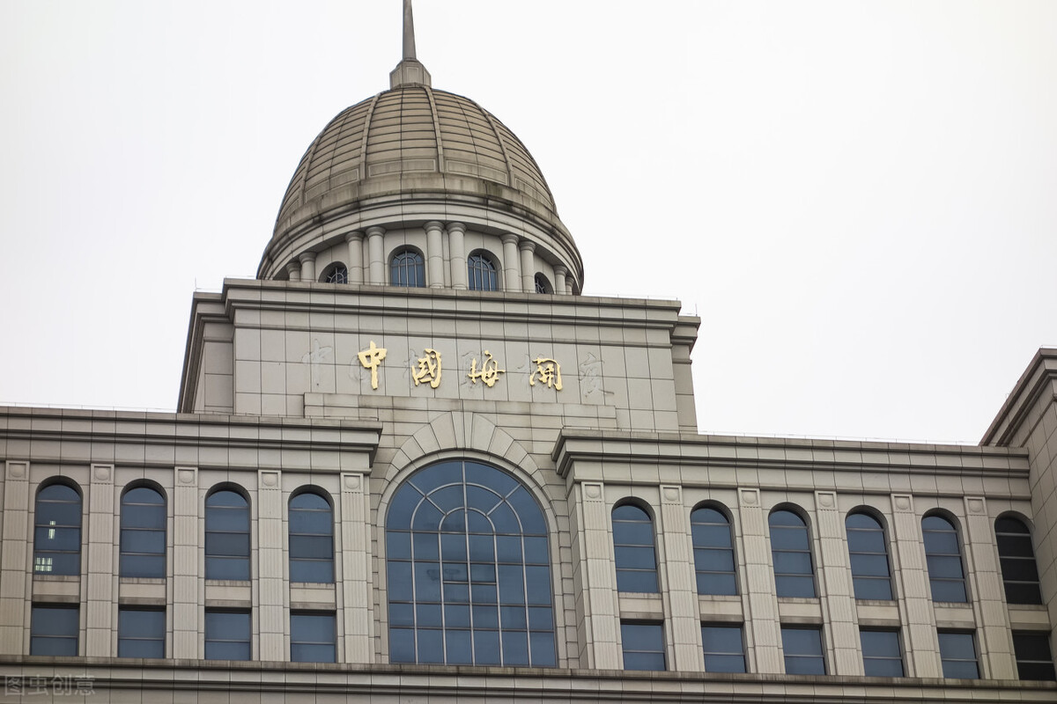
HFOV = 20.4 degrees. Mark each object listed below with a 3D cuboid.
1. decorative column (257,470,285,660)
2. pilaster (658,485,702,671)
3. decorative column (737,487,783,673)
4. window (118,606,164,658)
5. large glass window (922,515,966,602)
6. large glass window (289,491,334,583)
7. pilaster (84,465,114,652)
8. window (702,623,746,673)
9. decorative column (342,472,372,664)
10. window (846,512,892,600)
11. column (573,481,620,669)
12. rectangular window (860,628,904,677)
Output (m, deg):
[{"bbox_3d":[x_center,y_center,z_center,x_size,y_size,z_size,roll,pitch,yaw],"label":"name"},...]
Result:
[{"bbox_3d":[-10.119,8.372,115.216,0.957,8.321,0.264,3,-30,-11],"label":"decorative column"},{"bbox_3d":[6.059,9.129,118.420,0.957,8.321,0.264,3,-30,-11],"label":"pilaster"},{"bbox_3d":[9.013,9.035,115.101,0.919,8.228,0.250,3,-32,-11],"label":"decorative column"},{"bbox_3d":[-14.940,10.933,113.447,1.782,2.079,0.165,3,-30,-11],"label":"window"},{"bbox_3d":[17.155,8.648,122.021,1.782,4.042,0.165,3,-30,-11],"label":"large glass window"},{"bbox_3d":[-8.724,7.437,116.896,1.782,4.042,0.165,3,-30,-11],"label":"large glass window"},{"bbox_3d":[-16.340,8.005,112.165,0.910,8.174,0.350,3,-30,-11],"label":"pilaster"},{"bbox_3d":[7.633,11.783,115.864,1.723,2.048,0.250,3,-30,-11],"label":"window"},{"bbox_3d":[-6.786,8.448,114.061,0.910,8.174,0.350,3,-30,-11],"label":"decorative column"},{"bbox_3d":[13.628,8.171,117.408,1.630,3.873,0.250,3,-32,-11],"label":"window"},{"bbox_3d":[2.825,8.978,117.779,0.957,8.321,0.264,3,-30,-11],"label":"column"},{"bbox_3d":[14.002,12.079,117.127,1.723,2.048,0.250,3,-30,-11],"label":"rectangular window"}]

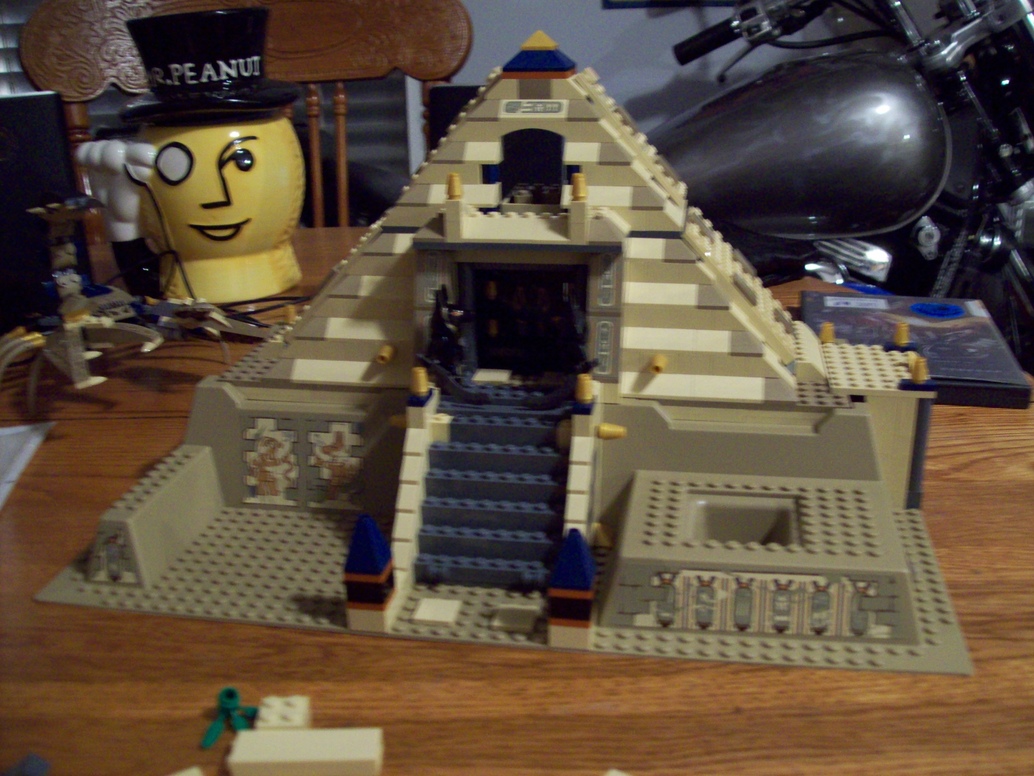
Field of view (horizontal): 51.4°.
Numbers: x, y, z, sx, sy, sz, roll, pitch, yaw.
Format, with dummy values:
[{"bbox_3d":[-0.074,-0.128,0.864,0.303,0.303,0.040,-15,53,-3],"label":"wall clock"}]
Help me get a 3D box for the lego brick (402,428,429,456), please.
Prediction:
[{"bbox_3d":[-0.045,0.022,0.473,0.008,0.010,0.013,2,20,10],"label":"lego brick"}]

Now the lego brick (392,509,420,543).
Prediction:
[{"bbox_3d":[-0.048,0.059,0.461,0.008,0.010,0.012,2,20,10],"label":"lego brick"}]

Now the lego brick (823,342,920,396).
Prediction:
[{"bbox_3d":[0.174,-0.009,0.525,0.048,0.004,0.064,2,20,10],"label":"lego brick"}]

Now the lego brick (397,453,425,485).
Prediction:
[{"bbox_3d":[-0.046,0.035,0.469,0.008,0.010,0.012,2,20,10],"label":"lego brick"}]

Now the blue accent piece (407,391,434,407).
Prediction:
[{"bbox_3d":[-0.043,0.004,0.477,0.008,0.004,0.016,2,20,10],"label":"blue accent piece"}]

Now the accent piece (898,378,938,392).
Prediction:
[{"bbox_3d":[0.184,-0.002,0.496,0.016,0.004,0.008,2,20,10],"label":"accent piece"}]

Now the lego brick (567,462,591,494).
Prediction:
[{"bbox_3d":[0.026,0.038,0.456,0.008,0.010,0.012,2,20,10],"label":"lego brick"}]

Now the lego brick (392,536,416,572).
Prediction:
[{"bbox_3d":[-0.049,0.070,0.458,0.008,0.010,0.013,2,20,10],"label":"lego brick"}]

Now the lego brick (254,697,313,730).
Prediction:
[{"bbox_3d":[-0.079,0.113,0.365,0.016,0.011,0.016,-2,20,-3],"label":"lego brick"}]

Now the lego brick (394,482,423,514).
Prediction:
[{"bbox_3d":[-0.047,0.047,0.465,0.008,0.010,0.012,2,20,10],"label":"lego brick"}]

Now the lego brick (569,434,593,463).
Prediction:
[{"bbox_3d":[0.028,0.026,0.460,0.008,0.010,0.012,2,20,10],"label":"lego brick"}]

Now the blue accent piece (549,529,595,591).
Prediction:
[{"bbox_3d":[0.021,0.063,0.408,0.016,0.021,0.016,2,20,10],"label":"blue accent piece"}]

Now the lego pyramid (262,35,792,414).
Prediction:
[{"bbox_3d":[0.009,-0.097,0.543,0.256,0.159,0.142,2,20,10],"label":"lego pyramid"}]

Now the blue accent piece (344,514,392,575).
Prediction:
[{"bbox_3d":[-0.059,0.060,0.421,0.016,0.021,0.016,2,20,10],"label":"blue accent piece"}]

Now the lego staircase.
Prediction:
[{"bbox_3d":[-0.007,0.044,0.480,0.064,0.060,0.066,2,20,10],"label":"lego staircase"}]

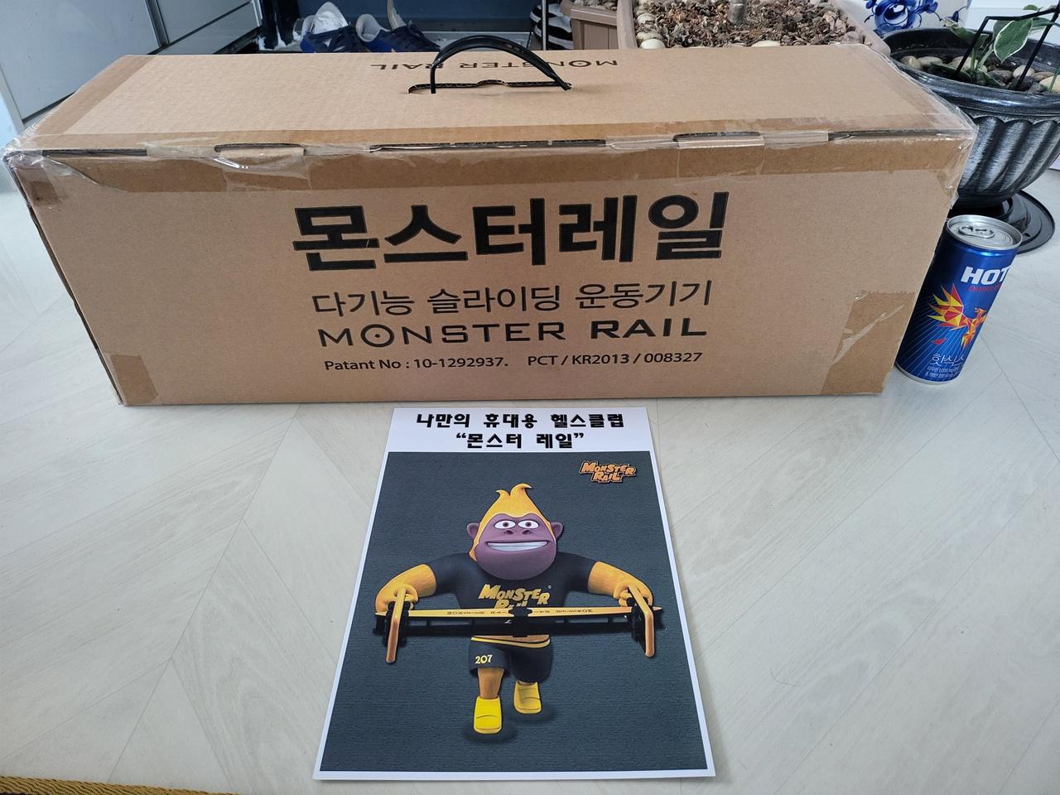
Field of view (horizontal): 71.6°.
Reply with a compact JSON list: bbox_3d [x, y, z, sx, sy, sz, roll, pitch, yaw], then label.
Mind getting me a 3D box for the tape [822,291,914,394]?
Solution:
[{"bbox_3d":[0.271,-0.042,0.589,0.050,0.102,0.002,-1,40,0],"label":"tape"}]

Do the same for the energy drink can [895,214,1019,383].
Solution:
[{"bbox_3d":[0.347,-0.077,0.602,0.053,0.133,0.053,-1,40,1],"label":"energy drink can"}]

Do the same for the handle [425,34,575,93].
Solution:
[{"bbox_3d":[-0.022,-0.252,0.556,0.110,0.040,0.020,-1,40,0],"label":"handle"}]

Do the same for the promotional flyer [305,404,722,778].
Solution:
[{"bbox_3d":[-0.008,0.103,0.497,0.210,0.002,0.297,-1,40,1],"label":"promotional flyer"}]

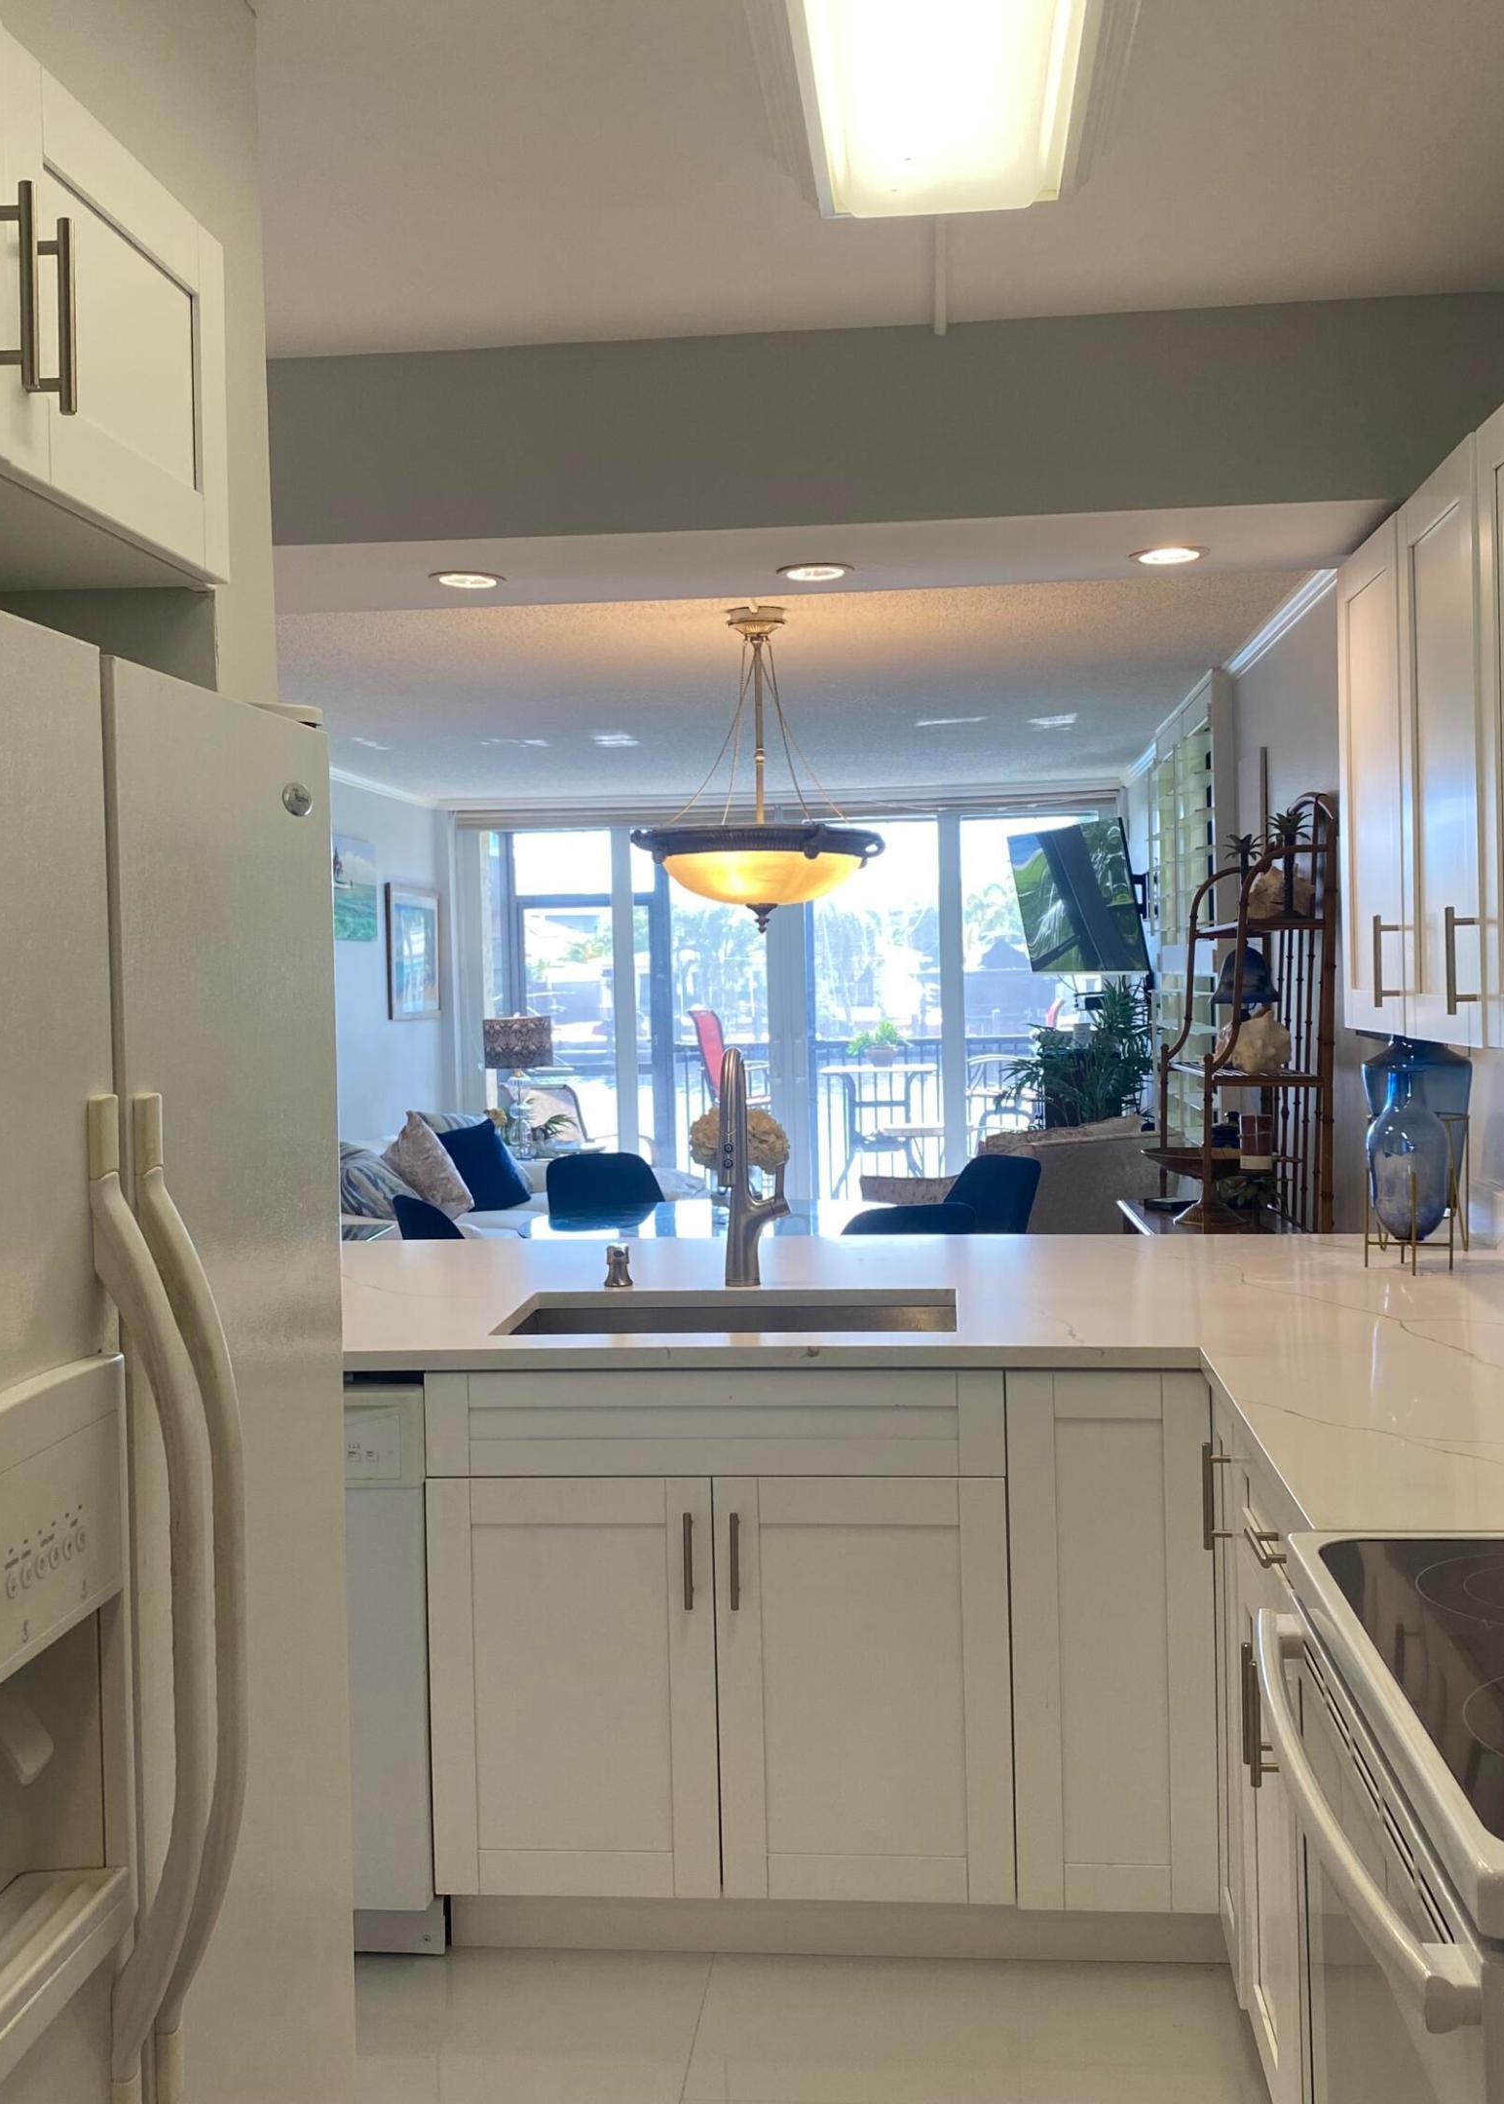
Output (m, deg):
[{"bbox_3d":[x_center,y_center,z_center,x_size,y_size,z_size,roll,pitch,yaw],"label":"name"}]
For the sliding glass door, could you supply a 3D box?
[{"bbox_3d":[0.195,-0.136,11.080,3.350,2.300,0.100,-1,2,5],"label":"sliding glass door"}]

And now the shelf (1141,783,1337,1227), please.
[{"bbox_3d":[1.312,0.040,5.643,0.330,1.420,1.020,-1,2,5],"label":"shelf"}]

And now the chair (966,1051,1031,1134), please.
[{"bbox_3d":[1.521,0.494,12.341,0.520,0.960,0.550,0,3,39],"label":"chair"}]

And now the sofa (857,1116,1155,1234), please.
[{"bbox_3d":[1.097,0.690,8.066,0.850,0.870,1.050,-3,2,-33],"label":"sofa"}]

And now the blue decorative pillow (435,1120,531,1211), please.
[{"bbox_3d":[-1.145,0.483,9.099,0.150,0.420,0.430,-24,3,22],"label":"blue decorative pillow"}]

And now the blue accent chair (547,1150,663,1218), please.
[{"bbox_3d":[-0.360,0.760,6.543,0.500,0.870,0.580,-2,2,-25],"label":"blue accent chair"}]

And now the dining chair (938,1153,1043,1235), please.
[{"bbox_3d":[0.551,0.754,6.179,0.580,0.870,0.500,-2,2,-28],"label":"dining chair"}]

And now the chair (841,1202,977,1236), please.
[{"bbox_3d":[0.297,0.794,5.249,0.500,0.870,0.580,-2,2,-28],"label":"chair"}]

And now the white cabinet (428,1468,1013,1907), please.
[{"bbox_3d":[-0.024,0.901,3.303,0.840,0.630,0.580,-1,2,5],"label":"white cabinet"}]

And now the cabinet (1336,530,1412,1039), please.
[{"bbox_3d":[1.117,-0.410,3.241,0.325,0.753,0.440,-1,2,5],"label":"cabinet"}]

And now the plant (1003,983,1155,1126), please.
[{"bbox_3d":[1.474,0.364,9.679,0.700,1.380,0.720,-1,2,5],"label":"plant"}]

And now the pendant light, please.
[{"bbox_3d":[0.037,-0.754,5.642,0.675,0.865,0.675,-1,2,5],"label":"pendant light"}]

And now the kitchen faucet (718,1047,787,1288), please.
[{"bbox_3d":[0.001,0.197,3.473,0.115,0.405,0.260,-1,2,7],"label":"kitchen faucet"}]

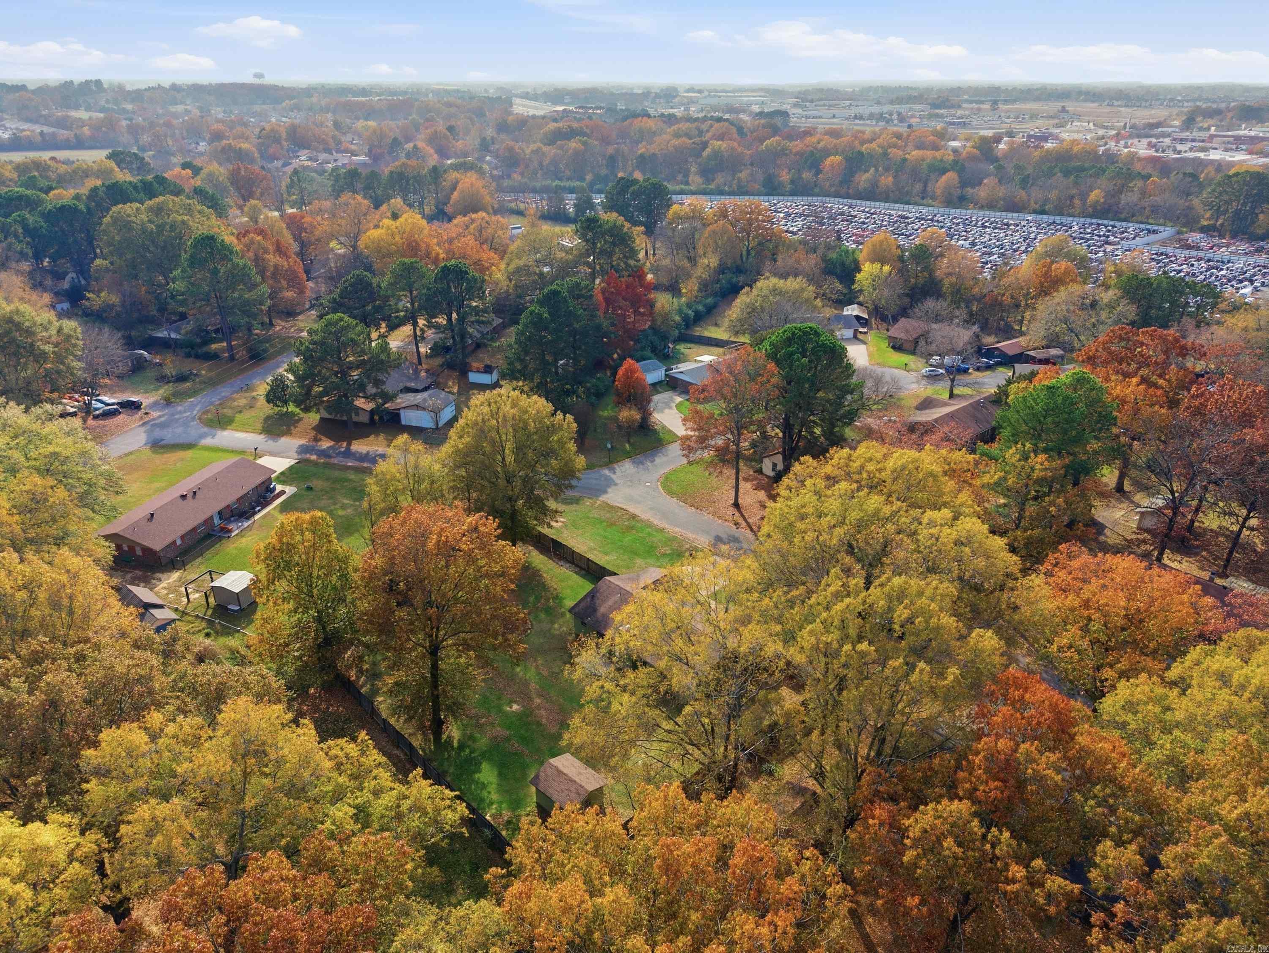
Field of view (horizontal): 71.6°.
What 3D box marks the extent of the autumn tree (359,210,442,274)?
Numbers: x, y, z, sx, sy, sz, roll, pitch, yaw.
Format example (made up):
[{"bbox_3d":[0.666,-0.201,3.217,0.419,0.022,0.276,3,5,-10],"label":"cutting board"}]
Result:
[{"bbox_3d":[-73.150,-71.910,272.710,24.490,19.260,21.550,0,24,0],"label":"autumn tree"}]

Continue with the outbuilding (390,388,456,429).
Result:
[{"bbox_3d":[-35.000,-11.340,147.000,8.200,4.000,7.400,6,25,12],"label":"outbuilding"}]

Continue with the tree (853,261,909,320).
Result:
[{"bbox_3d":[60.410,-44.450,215.590,13.580,16.080,13.580,0,24,0],"label":"tree"}]

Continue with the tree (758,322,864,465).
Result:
[{"bbox_3d":[25.230,-10.920,127.100,14.930,22.790,14.930,0,24,0],"label":"tree"}]

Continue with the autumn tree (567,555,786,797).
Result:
[{"bbox_3d":[3.121,16.237,66.007,16.000,20.300,15.520,1,24,3],"label":"autumn tree"}]

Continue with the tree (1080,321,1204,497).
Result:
[{"bbox_3d":[66.671,-8.225,117.190,15.000,23.000,14.550,14,28,28],"label":"tree"}]

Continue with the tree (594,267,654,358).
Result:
[{"bbox_3d":[-2.090,-31.930,177.250,11.930,20.040,11.930,0,24,0],"label":"tree"}]

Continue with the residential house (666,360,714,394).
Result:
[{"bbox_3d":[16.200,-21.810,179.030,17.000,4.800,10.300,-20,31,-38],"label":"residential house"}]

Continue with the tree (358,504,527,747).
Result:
[{"bbox_3d":[-15.720,12.890,73.080,13.730,23.620,13.730,0,24,0],"label":"tree"}]

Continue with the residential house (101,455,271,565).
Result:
[{"bbox_3d":[-61.750,4.090,121.930,11.140,4.450,24.720,6,25,12],"label":"residential house"}]

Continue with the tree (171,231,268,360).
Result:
[{"bbox_3d":[-84.380,-36.530,180.230,19.580,25.990,18.600,0,24,0],"label":"tree"}]

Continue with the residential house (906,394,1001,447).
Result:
[{"bbox_3d":[51.827,-9.648,142.821,20.000,4.600,12.600,-21,32,-39],"label":"residential house"}]

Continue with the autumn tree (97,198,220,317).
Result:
[{"bbox_3d":[-108.690,-49.270,201.600,28.640,28.360,24.350,0,24,0],"label":"autumn tree"}]

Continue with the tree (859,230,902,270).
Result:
[{"bbox_3d":[65.640,-56.570,235.160,11.620,17.560,11.620,0,24,0],"label":"tree"}]

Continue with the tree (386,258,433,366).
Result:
[{"bbox_3d":[-43.261,-31.179,170.020,9.200,21.600,8.920,-6,25,-13],"label":"tree"}]

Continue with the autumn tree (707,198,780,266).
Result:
[{"bbox_3d":[32.530,-70.680,261.020,21.440,22.130,20.370,0,24,0],"label":"autumn tree"}]

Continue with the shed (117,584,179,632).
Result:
[{"bbox_3d":[-51.025,14.074,91.576,7.600,3.300,3.700,21,32,38],"label":"shed"}]

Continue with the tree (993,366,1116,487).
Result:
[{"bbox_3d":[56.532,-5.886,119.306,15.300,17.000,14.840,12,27,24],"label":"tree"}]

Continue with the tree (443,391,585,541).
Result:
[{"bbox_3d":[-15.740,-0.560,111.860,17.660,21.190,17.660,0,24,0],"label":"tree"}]

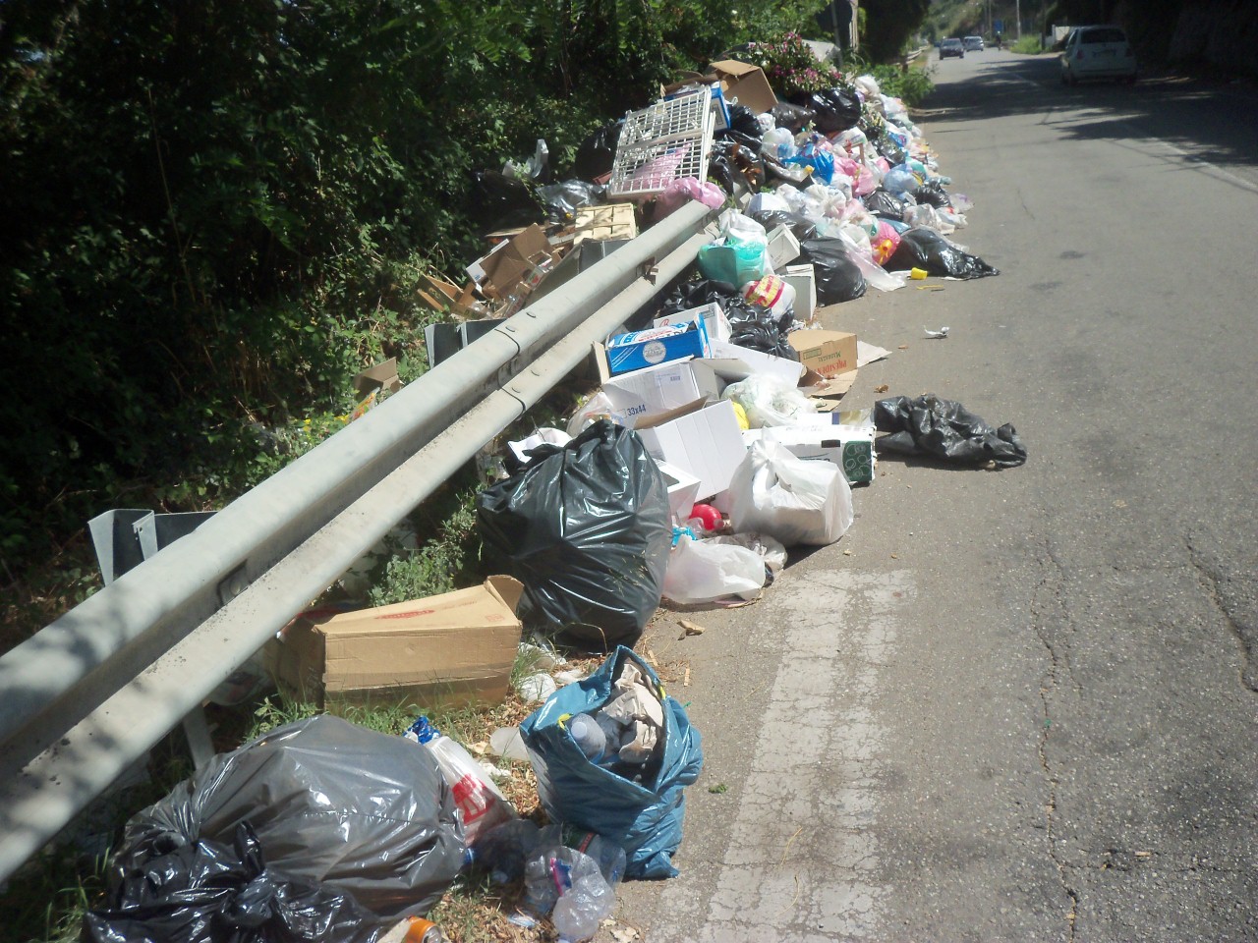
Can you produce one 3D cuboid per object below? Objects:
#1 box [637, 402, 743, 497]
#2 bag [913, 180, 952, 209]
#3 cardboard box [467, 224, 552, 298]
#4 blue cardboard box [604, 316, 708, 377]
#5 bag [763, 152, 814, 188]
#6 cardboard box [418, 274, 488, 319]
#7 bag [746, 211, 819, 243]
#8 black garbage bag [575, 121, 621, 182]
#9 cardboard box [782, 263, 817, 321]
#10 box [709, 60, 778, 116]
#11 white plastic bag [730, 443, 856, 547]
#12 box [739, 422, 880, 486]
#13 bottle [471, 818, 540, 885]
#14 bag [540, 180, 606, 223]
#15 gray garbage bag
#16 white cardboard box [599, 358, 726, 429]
[{"bbox_3d":[0.227,-0.081,4.500,0.290,0.310,0.240,-19,3,-19],"label":"box"},{"bbox_3d":[2.815,-2.578,11.519,0.380,0.280,0.350,-1,19,10],"label":"bag"},{"bbox_3d":[-0.623,-1.099,6.500,0.440,0.370,0.360,8,22,33],"label":"cardboard box"},{"bbox_3d":[0.130,-0.583,5.750,0.430,0.155,0.270,-11,14,2],"label":"blue cardboard box"},{"bbox_3d":[1.318,-2.495,10.200,0.410,0.270,0.340,-6,18,0],"label":"bag"},{"bbox_3d":[-0.914,-0.909,6.400,0.400,0.200,0.300,18,20,26],"label":"cardboard box"},{"bbox_3d":[1.077,-1.686,8.600,0.520,0.350,0.450,-5,18,2],"label":"bag"},{"bbox_3d":[-0.211,-2.589,10.000,0.460,0.480,0.460,-6,18,0],"label":"black garbage bag"},{"bbox_3d":[1.042,-1.086,7.559,0.200,0.265,0.320,1,19,13],"label":"cardboard box"},{"bbox_3d":[1.004,-3.404,11.134,0.385,0.365,0.560,-34,28,-1],"label":"box"},{"bbox_3d":[0.543,0.051,4.198,0.420,0.310,0.320,-1,19,10],"label":"white plastic bag"},{"bbox_3d":[0.680,-0.065,4.757,0.500,0.155,0.220,-2,19,6],"label":"box"},{"bbox_3d":[-0.242,0.754,2.460,0.200,0.100,0.100,-12,19,-18],"label":"bottle"},{"bbox_3d":[-0.412,-1.958,9.000,0.520,0.360,0.420,-5,18,2],"label":"bag"},{"bbox_3d":[-0.691,0.709,2.530,0.680,0.360,0.460,-5,18,3],"label":"gray garbage bag"},{"bbox_3d":[0.133,-0.330,5.150,0.420,0.270,0.320,-20,17,1],"label":"white cardboard box"}]

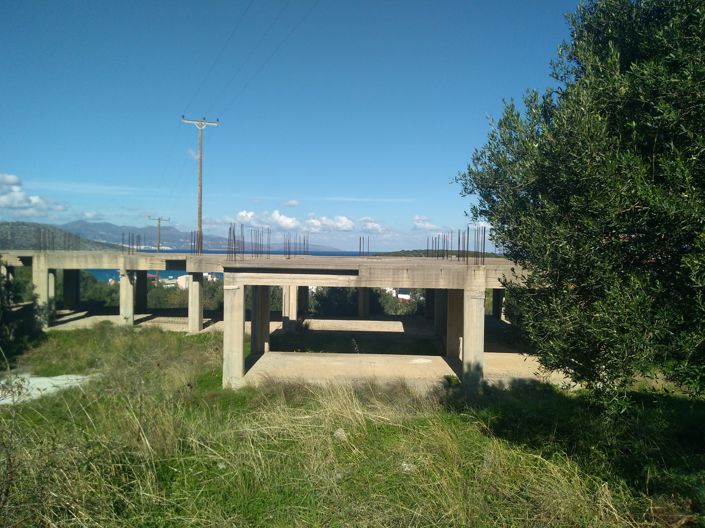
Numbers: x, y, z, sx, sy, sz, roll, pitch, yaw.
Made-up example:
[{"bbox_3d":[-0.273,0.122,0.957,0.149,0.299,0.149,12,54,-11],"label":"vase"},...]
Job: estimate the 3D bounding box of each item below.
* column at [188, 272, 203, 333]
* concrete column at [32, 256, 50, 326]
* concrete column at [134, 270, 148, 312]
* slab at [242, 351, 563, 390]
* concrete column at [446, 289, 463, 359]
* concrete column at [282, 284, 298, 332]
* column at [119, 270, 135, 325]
[{"bbox_3d":[-6.110,1.449,20.737,0.420,2.420,0.440,1,1,2],"label":"column"},{"bbox_3d":[-12.637,1.104,21.519,0.420,2.900,0.420,1,1,2],"label":"concrete column"},{"bbox_3d":[-10.601,1.242,26.589,0.440,2.420,0.440,1,1,2],"label":"concrete column"},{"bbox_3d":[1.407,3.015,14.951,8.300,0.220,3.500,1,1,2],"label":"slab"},{"bbox_3d":[3.317,1.657,16.792,0.450,2.450,0.450,1,1,2],"label":"concrete column"},{"bbox_3d":[-2.446,1.477,20.942,0.480,2.450,0.450,1,1,2],"label":"concrete column"},{"bbox_3d":[-9.360,1.373,22.057,0.420,2.420,0.420,1,1,2],"label":"column"}]

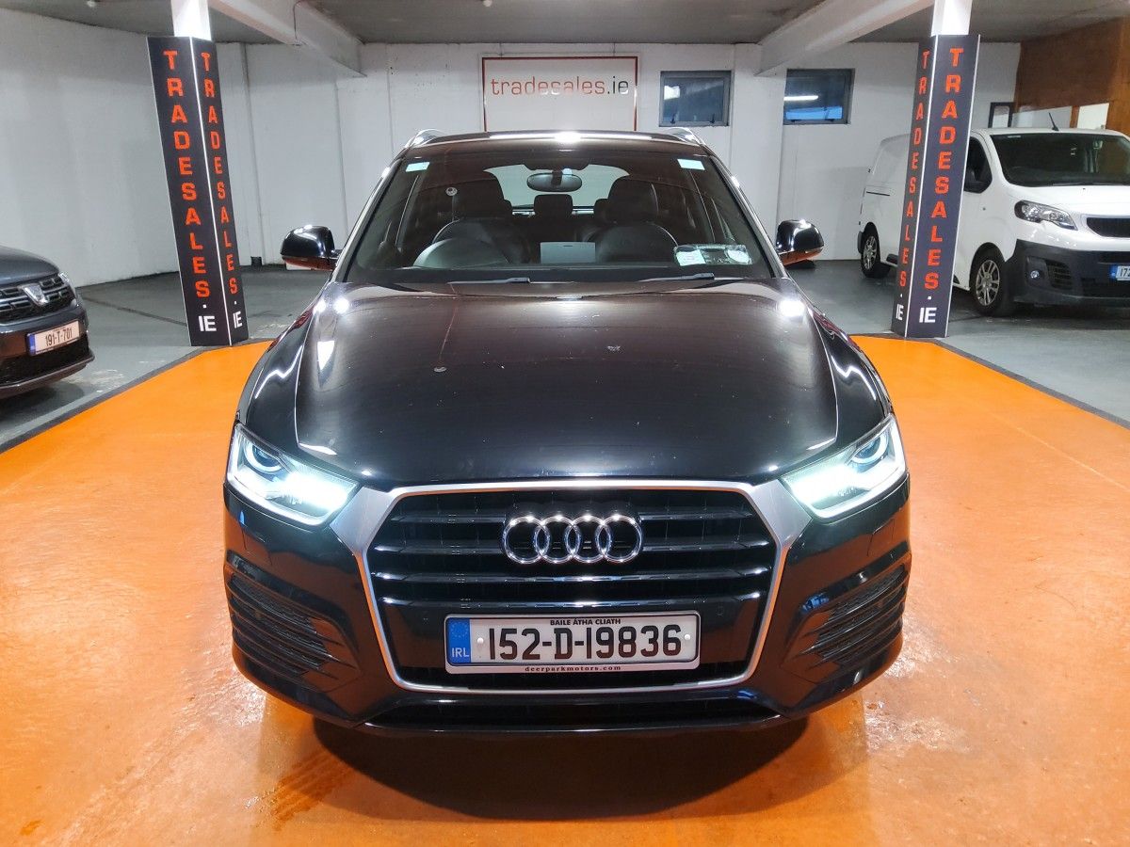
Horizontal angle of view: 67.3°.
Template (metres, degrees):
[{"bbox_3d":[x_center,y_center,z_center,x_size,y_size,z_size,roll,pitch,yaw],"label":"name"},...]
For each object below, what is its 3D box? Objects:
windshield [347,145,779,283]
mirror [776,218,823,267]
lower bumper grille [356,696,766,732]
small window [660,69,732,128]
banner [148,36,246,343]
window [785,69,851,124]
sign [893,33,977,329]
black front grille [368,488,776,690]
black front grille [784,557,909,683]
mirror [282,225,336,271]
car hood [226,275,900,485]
[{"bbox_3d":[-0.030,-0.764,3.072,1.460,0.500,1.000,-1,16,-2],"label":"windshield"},{"bbox_3d":[0.870,-0.679,3.193,0.220,0.170,0.170,-1,16,-2],"label":"mirror"},{"bbox_3d":[0.022,0.634,1.874,0.930,0.090,0.130,-1,16,-2],"label":"lower bumper grille"},{"bbox_3d":[2.083,-5.177,13.534,1.119,0.824,0.120,-1,16,0],"label":"small window"},{"bbox_3d":[-3.065,-1.895,7.175,0.360,2.450,0.370,0,16,2],"label":"banner"},{"bbox_3d":[4.044,-5.207,13.524,1.095,0.830,0.120,-1,16,0],"label":"window"},{"bbox_3d":[3.149,-1.978,7.252,0.360,2.450,0.370,0,16,2],"label":"sign"},{"bbox_3d":[0.019,0.339,1.789,0.870,0.445,0.140,-1,16,-2],"label":"black front grille"},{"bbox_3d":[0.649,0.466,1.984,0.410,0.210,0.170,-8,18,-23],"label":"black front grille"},{"bbox_3d":[-0.936,-0.648,3.134,0.220,0.170,0.170,-1,16,-2],"label":"mirror"},{"bbox_3d":[0.003,-0.156,2.249,1.660,0.310,1.220,-1,16,-2],"label":"car hood"}]

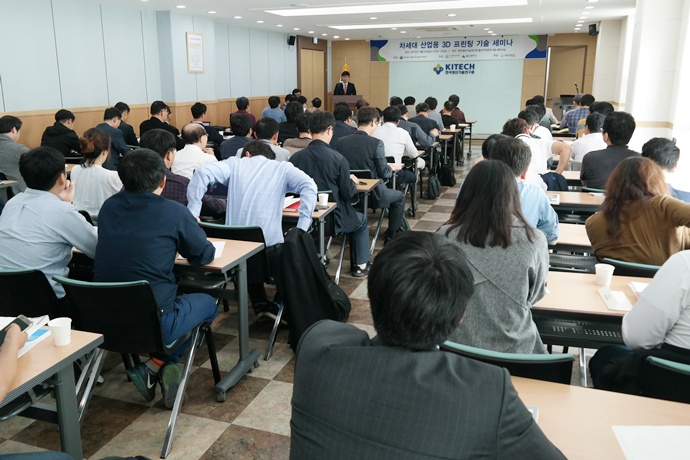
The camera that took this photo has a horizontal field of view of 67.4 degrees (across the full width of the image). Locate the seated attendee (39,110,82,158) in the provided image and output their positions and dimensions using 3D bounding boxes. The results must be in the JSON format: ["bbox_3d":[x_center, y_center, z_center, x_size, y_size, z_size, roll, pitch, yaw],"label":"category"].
[{"bbox_3d":[-2.989,-0.692,5.851,0.520,1.315,0.800,5,17,20],"label":"seated attendee"}]

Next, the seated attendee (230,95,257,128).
[{"bbox_3d":[-1.568,-1.577,8.669,0.520,1.300,0.800,7,18,22],"label":"seated attendee"}]

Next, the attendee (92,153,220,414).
[{"bbox_3d":[-0.884,0.235,2.571,0.560,1.269,0.700,3,16,14],"label":"attendee"}]

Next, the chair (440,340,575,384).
[{"bbox_3d":[0.577,0.682,1.969,0.520,0.770,0.580,7,17,19],"label":"chair"}]

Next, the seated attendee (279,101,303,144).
[{"bbox_3d":[-0.604,-0.995,6.773,0.480,1.340,0.780,5,17,20],"label":"seated attendee"}]

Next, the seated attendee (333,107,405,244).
[{"bbox_3d":[0.289,-0.556,5.279,0.550,1.330,0.780,7,17,19],"label":"seated attendee"}]

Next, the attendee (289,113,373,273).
[{"bbox_3d":[-0.058,-0.318,4.417,0.520,1.330,0.780,7,17,19],"label":"attendee"}]

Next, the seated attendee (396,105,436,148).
[{"bbox_3d":[0.827,-1.007,6.830,0.580,1.250,0.850,6,17,19],"label":"seated attendee"}]

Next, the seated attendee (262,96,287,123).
[{"bbox_3d":[-1.182,-1.583,8.841,0.500,1.300,0.750,7,17,19],"label":"seated attendee"}]

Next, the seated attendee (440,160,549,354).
[{"bbox_3d":[0.602,0.309,2.260,0.500,1.260,0.780,5,17,20],"label":"seated attendee"}]

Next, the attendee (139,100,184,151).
[{"bbox_3d":[-2.351,-1.083,7.026,0.580,1.300,0.820,7,18,24],"label":"attendee"}]

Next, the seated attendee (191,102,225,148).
[{"bbox_3d":[-1.834,-1.036,6.989,0.520,1.330,0.780,5,17,20],"label":"seated attendee"}]

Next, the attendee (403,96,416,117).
[{"bbox_3d":[1.257,-1.880,9.692,0.500,1.280,0.780,6,17,19],"label":"attendee"}]

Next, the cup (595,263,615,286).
[{"bbox_3d":[1.099,0.189,2.187,0.074,0.080,0.074,5,17,20],"label":"cup"}]

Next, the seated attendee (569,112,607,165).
[{"bbox_3d":[2.569,-0.652,5.618,0.540,1.260,0.800,4,17,14],"label":"seated attendee"}]

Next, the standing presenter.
[{"bbox_3d":[-0.033,-2.842,12.144,0.500,1.740,0.360,2,16,5],"label":"standing presenter"}]

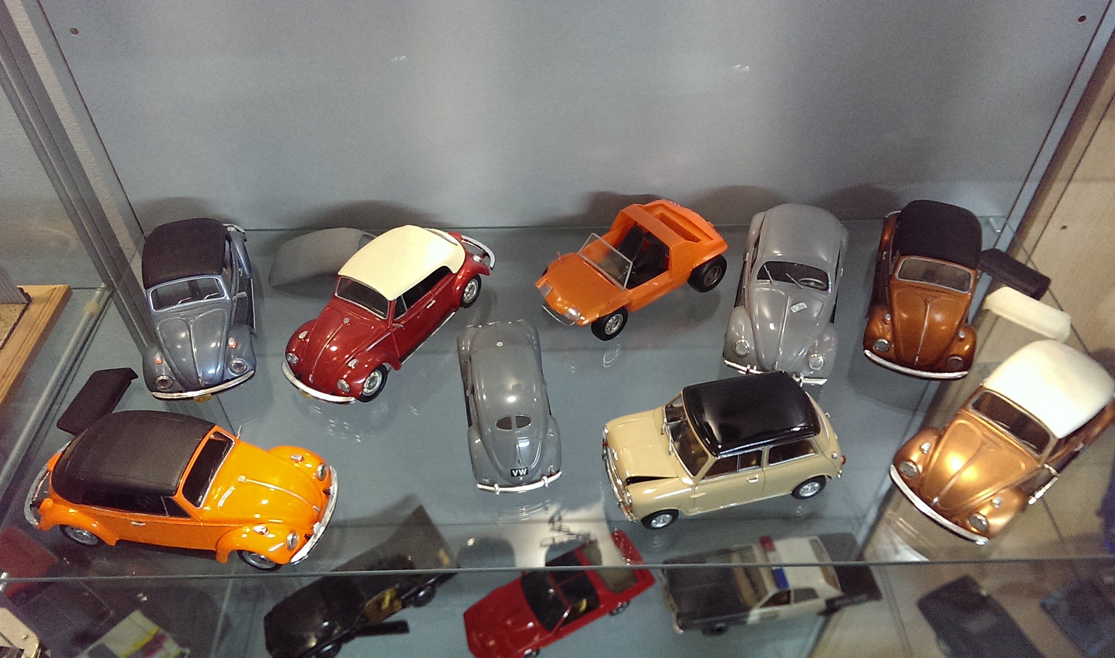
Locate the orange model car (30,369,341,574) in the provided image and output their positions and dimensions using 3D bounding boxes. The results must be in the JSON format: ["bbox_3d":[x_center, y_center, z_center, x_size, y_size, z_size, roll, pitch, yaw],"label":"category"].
[{"bbox_3d":[-0.271,0.108,0.619,0.221,0.084,0.085,7,47,6],"label":"orange model car"}]

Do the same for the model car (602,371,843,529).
[{"bbox_3d":[0.121,0.086,0.647,0.173,0.075,0.082,-10,47,-9],"label":"model car"}]

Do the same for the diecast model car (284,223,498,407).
[{"bbox_3d":[-0.145,-0.028,0.749,0.086,0.083,0.219,24,51,21],"label":"diecast model car"}]

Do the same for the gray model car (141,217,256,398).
[{"bbox_3d":[-0.314,-0.035,0.755,0.085,0.083,0.218,-12,48,-11],"label":"gray model car"}]

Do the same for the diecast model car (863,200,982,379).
[{"bbox_3d":[0.331,-0.051,0.771,0.086,0.085,0.224,14,48,13],"label":"diecast model car"}]

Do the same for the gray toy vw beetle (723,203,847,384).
[{"bbox_3d":[0.209,-0.051,0.771,0.089,0.085,0.231,12,47,11],"label":"gray toy vw beetle"}]

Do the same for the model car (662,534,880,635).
[{"bbox_3d":[0.292,0.341,1.181,0.285,0.080,0.103,-6,47,-6],"label":"model car"}]

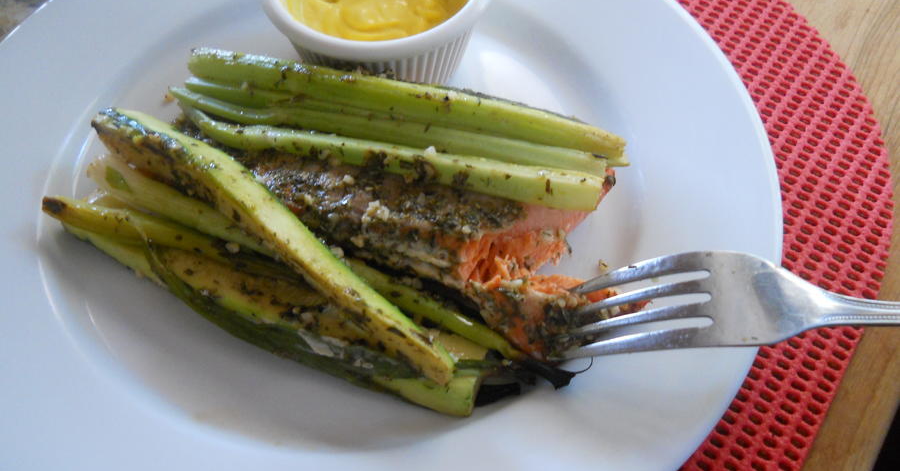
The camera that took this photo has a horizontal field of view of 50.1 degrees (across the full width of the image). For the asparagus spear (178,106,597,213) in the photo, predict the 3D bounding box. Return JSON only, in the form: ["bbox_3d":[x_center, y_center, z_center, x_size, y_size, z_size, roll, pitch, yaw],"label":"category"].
[{"bbox_3d":[-0.018,-0.024,0.297,0.132,0.009,0.011,11,58,8],"label":"asparagus spear"}]

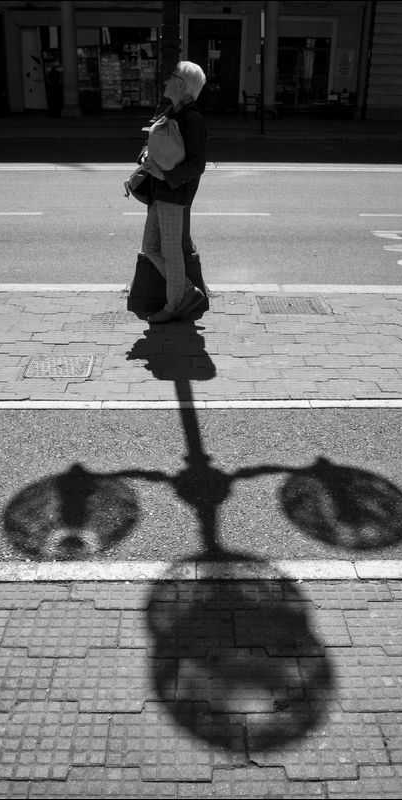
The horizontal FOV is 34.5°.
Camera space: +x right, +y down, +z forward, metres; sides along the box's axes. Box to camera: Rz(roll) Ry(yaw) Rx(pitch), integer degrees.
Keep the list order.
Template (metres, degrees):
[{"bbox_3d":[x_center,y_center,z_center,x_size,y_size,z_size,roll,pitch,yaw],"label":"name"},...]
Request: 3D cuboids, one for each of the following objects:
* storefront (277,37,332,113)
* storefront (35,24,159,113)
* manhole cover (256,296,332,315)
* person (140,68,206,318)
[{"bbox_3d":[3.641,-11.553,22.957,1.730,2.326,0.400,0,27,0],"label":"storefront"},{"bbox_3d":[-3.630,-11.706,22.936,4.179,2.749,0.500,0,27,0],"label":"storefront"},{"bbox_3d":[0.708,-0.714,4.970,0.510,0.030,0.433,0,27,0],"label":"manhole cover"},{"bbox_3d":[-0.185,-1.271,4.208,0.500,1.650,0.500,0,27,0],"label":"person"}]

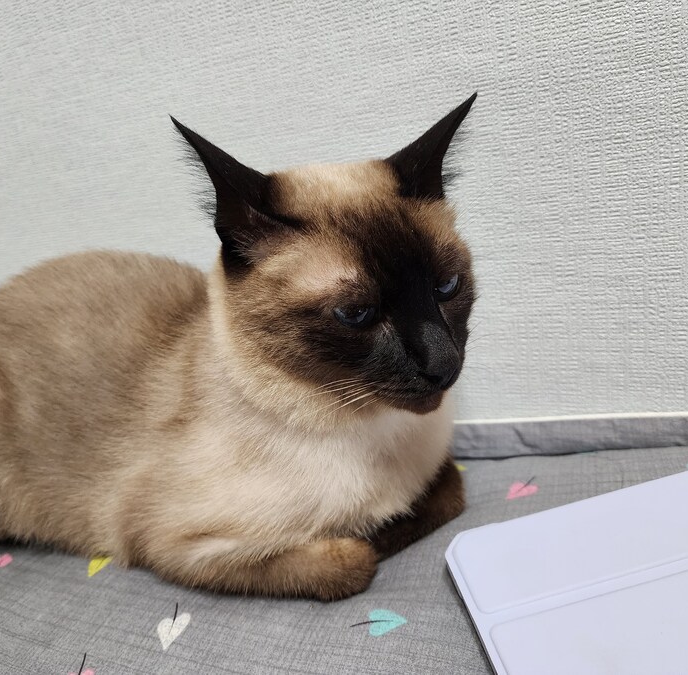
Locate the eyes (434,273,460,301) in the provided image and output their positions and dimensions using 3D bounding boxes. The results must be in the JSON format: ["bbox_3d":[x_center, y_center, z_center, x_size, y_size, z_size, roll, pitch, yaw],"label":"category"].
[{"bbox_3d":[0.044,-0.022,0.253,0.015,0.011,0.008,-22,28,-38],"label":"eyes"}]

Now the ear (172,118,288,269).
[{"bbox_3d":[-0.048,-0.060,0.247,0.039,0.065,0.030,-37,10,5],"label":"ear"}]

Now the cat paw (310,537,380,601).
[{"bbox_3d":[0.000,0.104,0.268,0.034,0.027,0.029,1,19,31],"label":"cat paw"}]

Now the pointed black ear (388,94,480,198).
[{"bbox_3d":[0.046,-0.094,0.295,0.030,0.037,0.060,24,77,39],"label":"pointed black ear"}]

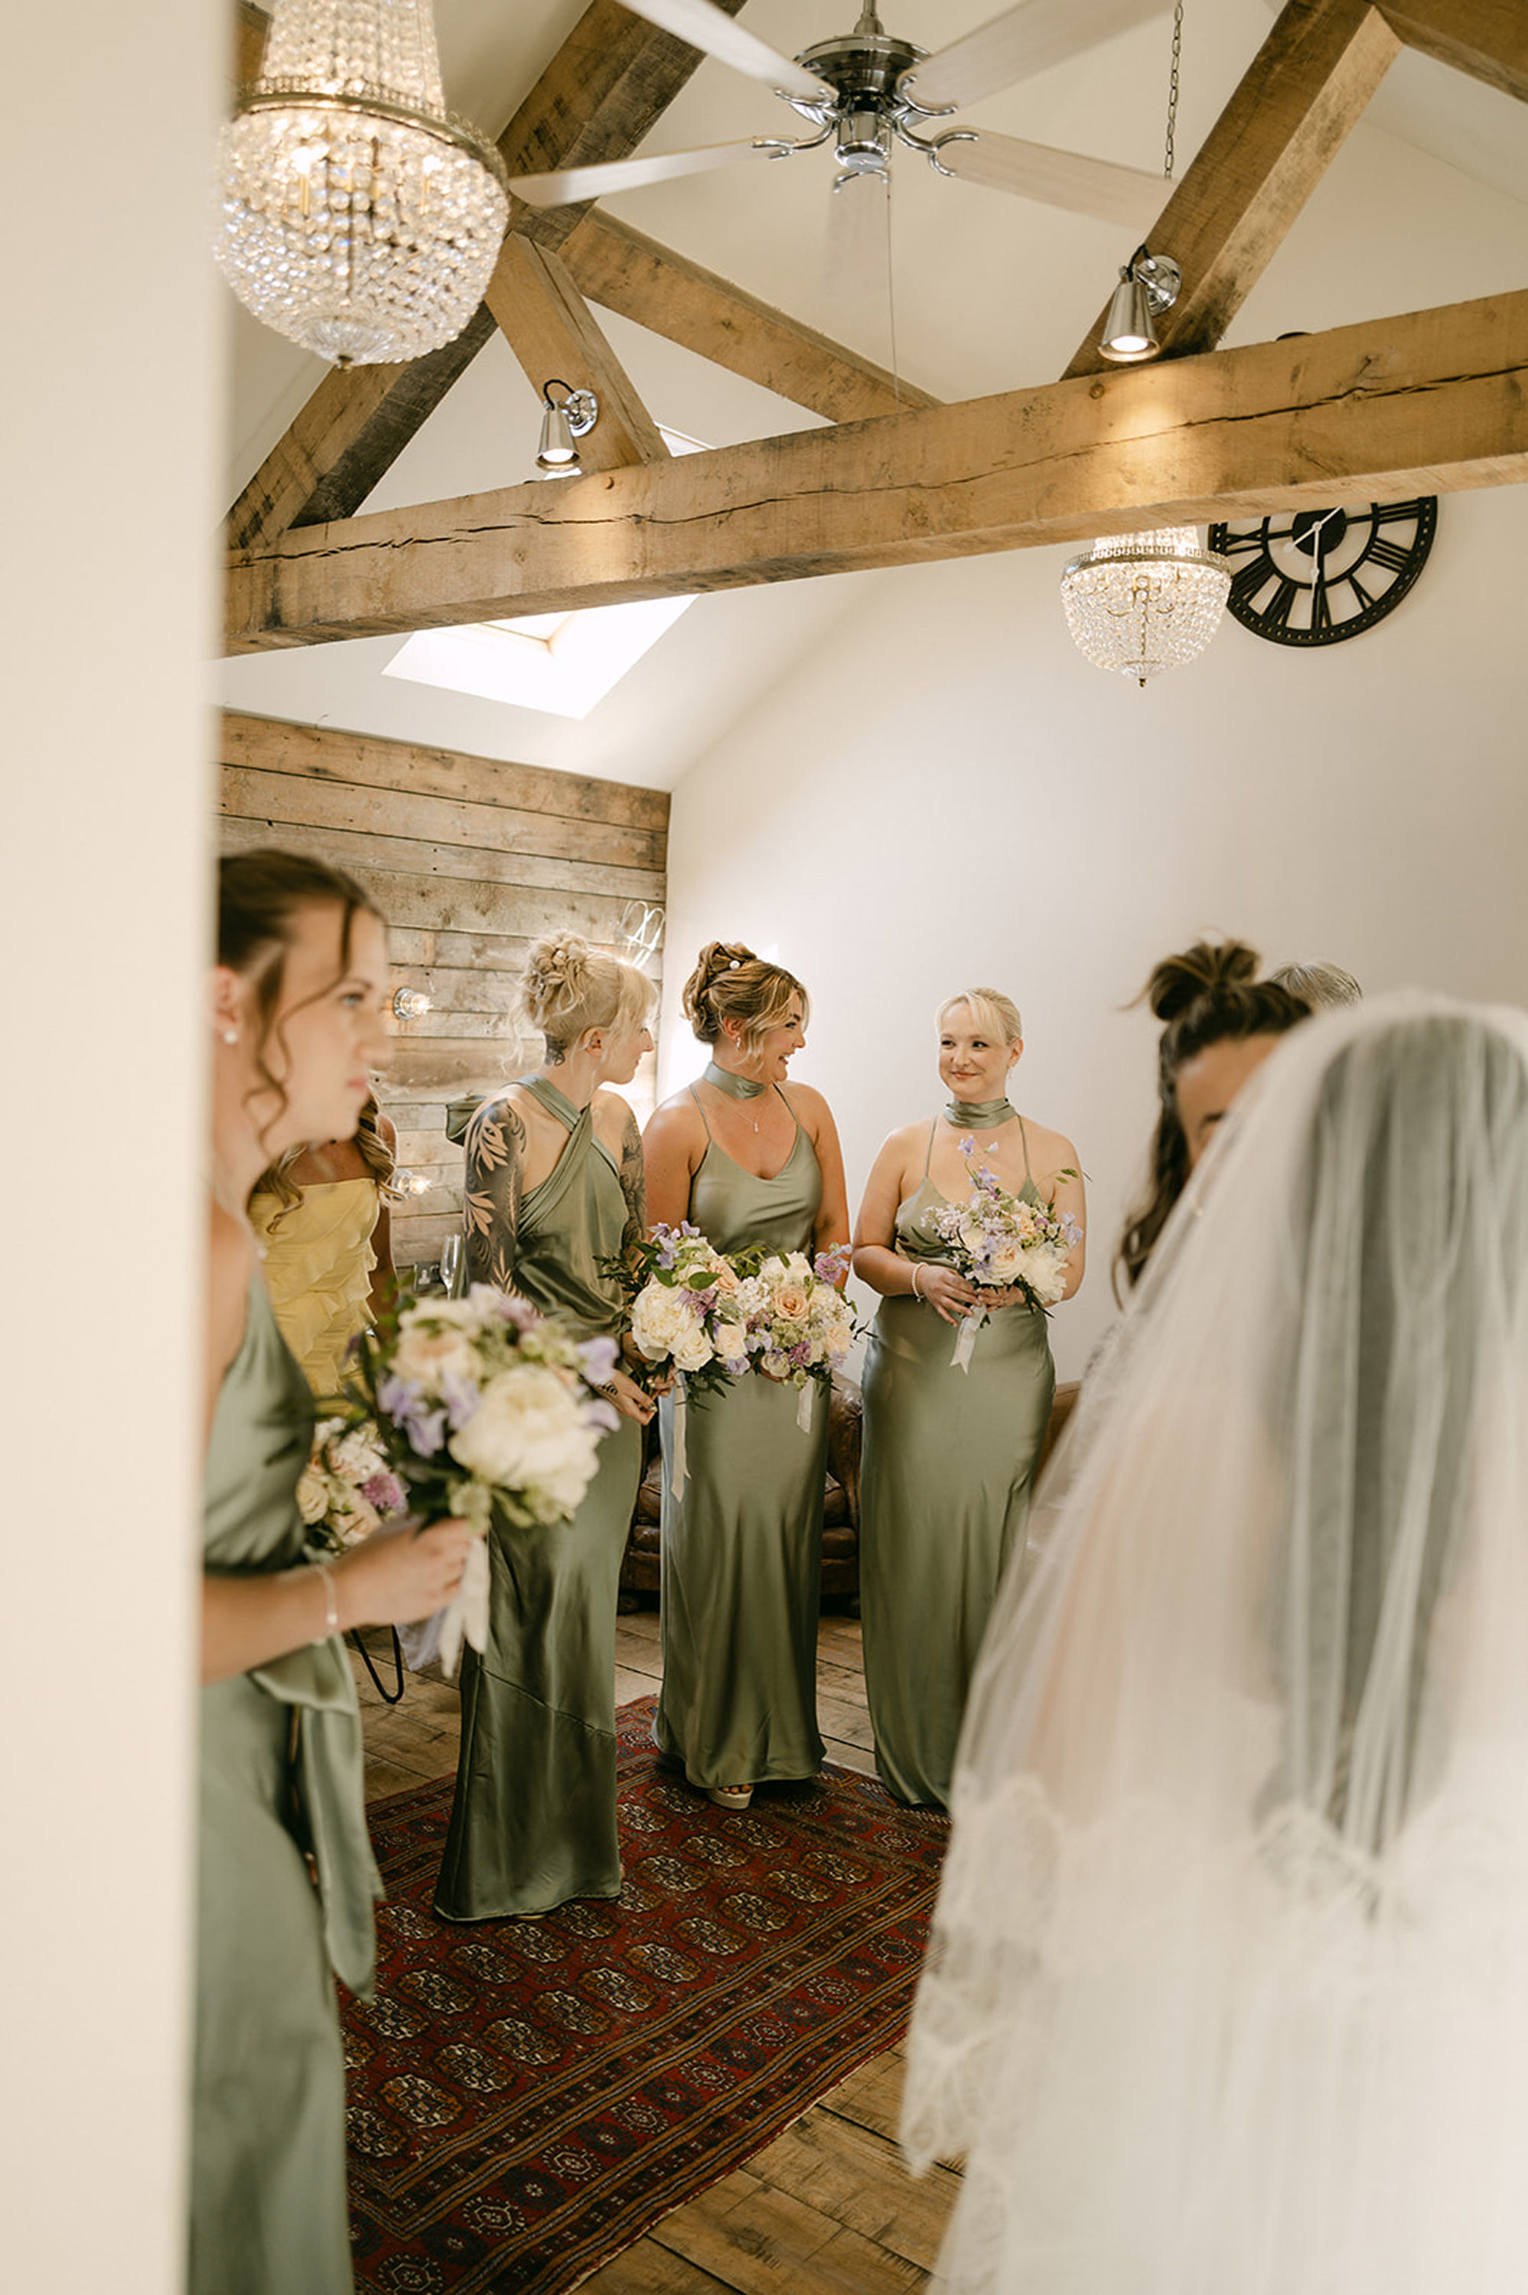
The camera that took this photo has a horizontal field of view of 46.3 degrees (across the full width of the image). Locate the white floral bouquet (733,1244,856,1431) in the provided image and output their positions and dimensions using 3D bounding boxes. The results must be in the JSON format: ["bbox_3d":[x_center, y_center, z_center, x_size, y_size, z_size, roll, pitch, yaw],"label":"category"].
[{"bbox_3d":[0.053,0.360,3.430,0.260,0.350,0.250,2,5,-6],"label":"white floral bouquet"}]

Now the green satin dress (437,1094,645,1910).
[{"bbox_3d":[-0.404,0.603,3.200,0.360,1.480,0.370,7,6,41],"label":"green satin dress"}]

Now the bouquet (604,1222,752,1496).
[{"bbox_3d":[-0.142,0.361,3.030,0.245,0.455,0.240,2,5,0],"label":"bouquet"}]

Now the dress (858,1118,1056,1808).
[{"bbox_3d":[0.403,0.633,3.700,0.410,1.410,0.340,3,5,5],"label":"dress"}]

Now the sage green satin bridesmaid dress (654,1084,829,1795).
[{"bbox_3d":[-0.035,0.587,3.720,0.380,1.430,0.330,1,5,-19],"label":"sage green satin bridesmaid dress"}]

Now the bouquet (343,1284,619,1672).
[{"bbox_3d":[-0.233,0.270,1.470,0.215,0.300,0.200,0,5,-30],"label":"bouquet"}]

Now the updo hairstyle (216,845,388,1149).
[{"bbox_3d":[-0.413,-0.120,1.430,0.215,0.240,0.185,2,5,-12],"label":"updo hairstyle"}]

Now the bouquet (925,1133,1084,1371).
[{"bbox_3d":[0.465,0.211,3.470,0.290,0.440,0.260,3,5,9],"label":"bouquet"}]

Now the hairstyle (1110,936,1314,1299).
[{"bbox_3d":[0.443,-0.029,1.720,0.200,0.350,0.220,1,5,-21],"label":"hairstyle"}]

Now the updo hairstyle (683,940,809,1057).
[{"bbox_3d":[-0.039,-0.305,3.680,0.250,0.235,0.200,4,5,21],"label":"updo hairstyle"}]

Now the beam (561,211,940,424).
[{"bbox_3d":[0.132,-1.897,4.376,0.150,0.110,1.820,-38,-20,32],"label":"beam"}]

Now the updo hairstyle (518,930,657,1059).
[{"bbox_3d":[-0.319,-0.269,3.170,0.230,0.230,0.190,2,5,-12],"label":"updo hairstyle"}]

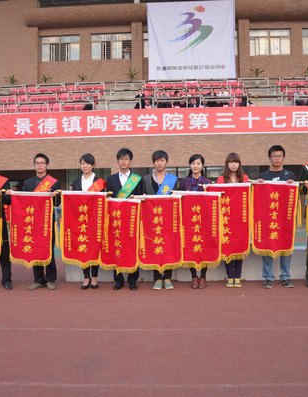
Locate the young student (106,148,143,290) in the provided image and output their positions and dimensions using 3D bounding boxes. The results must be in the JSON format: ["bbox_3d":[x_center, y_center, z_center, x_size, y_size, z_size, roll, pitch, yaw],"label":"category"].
[{"bbox_3d":[-0.365,0.245,5.560,0.500,1.728,0.360,-1,-2,0],"label":"young student"}]

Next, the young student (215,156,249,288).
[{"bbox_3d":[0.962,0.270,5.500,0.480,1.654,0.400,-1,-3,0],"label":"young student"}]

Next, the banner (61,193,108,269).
[{"bbox_3d":[-0.815,0.369,5.300,0.555,0.915,0.060,-1,-2,0],"label":"banner"}]

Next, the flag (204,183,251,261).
[{"bbox_3d":[0.865,0.281,5.250,0.550,0.924,0.060,-1,-2,0],"label":"flag"}]

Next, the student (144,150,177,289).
[{"bbox_3d":[0.081,0.253,5.570,0.500,1.699,0.360,-1,-2,0],"label":"student"}]

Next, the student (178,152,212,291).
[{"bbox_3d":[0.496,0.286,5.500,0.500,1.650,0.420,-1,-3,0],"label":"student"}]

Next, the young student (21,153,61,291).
[{"bbox_3d":[-1.421,0.281,5.670,0.520,1.692,0.360,-1,-2,0],"label":"young student"}]

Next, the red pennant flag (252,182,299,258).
[{"bbox_3d":[1.418,0.260,5.240,0.540,0.893,0.100,-1,-3,0],"label":"red pennant flag"}]

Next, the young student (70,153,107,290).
[{"bbox_3d":[-0.805,0.281,5.520,0.520,1.669,0.420,-1,-3,0],"label":"young student"}]

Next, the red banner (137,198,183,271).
[{"bbox_3d":[0.076,0.416,5.220,0.512,0.890,0.060,-1,-2,0],"label":"red banner"}]

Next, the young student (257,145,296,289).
[{"bbox_3d":[1.495,0.225,5.480,0.540,1.755,0.420,-1,-3,0],"label":"young student"}]

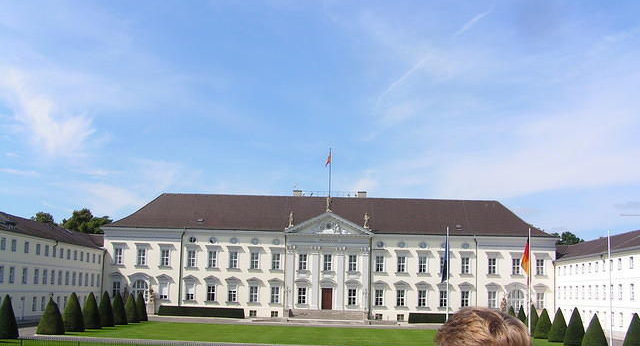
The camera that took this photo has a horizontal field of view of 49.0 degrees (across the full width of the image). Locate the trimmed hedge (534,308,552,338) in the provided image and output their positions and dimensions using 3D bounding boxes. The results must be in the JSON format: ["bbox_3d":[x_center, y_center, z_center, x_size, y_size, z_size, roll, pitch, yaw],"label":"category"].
[{"bbox_3d":[24.616,16.538,77.037,2.294,3.190,2.294,1,-10,1],"label":"trimmed hedge"}]

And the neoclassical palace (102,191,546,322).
[{"bbox_3d":[1.544,14.817,125.298,76.023,22.000,18.500,1,-10,1],"label":"neoclassical palace"}]

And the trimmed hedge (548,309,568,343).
[{"bbox_3d":[24.496,15.557,71.975,2.296,3.395,2.296,1,-10,1],"label":"trimmed hedge"}]

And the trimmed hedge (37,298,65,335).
[{"bbox_3d":[-25.331,13.547,66.561,2.736,3.355,2.736,1,-10,1],"label":"trimmed hedge"}]

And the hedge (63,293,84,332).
[{"bbox_3d":[-24.793,14.148,71.416,2.327,3.845,2.327,1,-10,1],"label":"hedge"}]

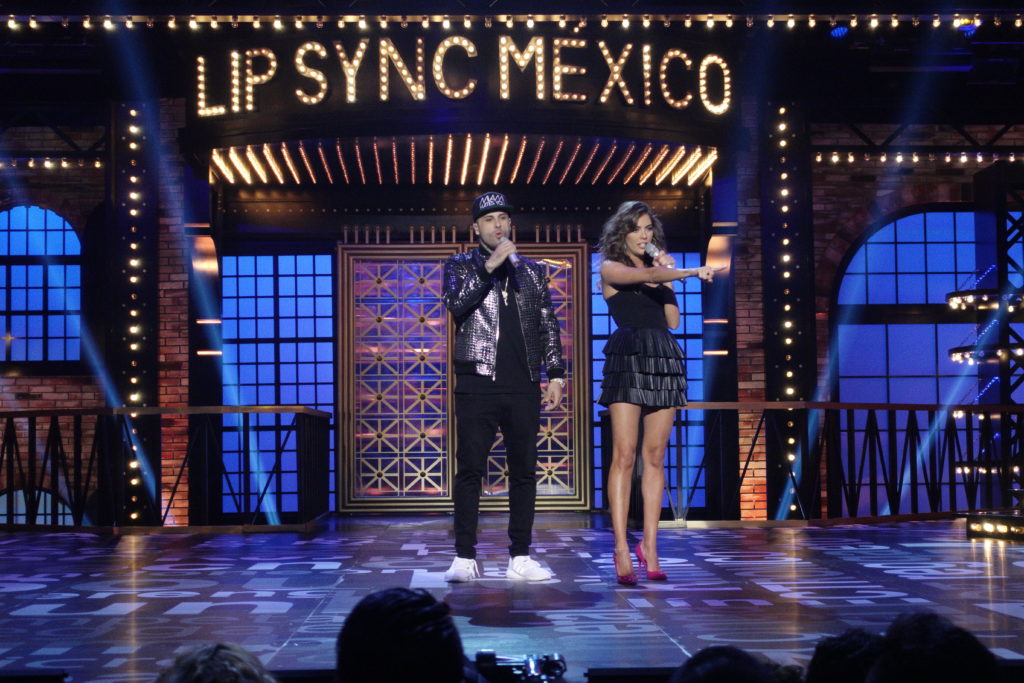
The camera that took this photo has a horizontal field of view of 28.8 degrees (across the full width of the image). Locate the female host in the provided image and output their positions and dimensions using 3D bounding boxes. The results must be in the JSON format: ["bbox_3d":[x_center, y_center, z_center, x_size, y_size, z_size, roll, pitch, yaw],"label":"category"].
[{"bbox_3d":[0.672,0.213,9.200,0.480,1.750,0.560,1,-3,-32],"label":"female host"}]

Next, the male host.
[{"bbox_3d":[-0.044,0.199,9.340,0.570,1.810,0.430,0,-3,-15],"label":"male host"}]

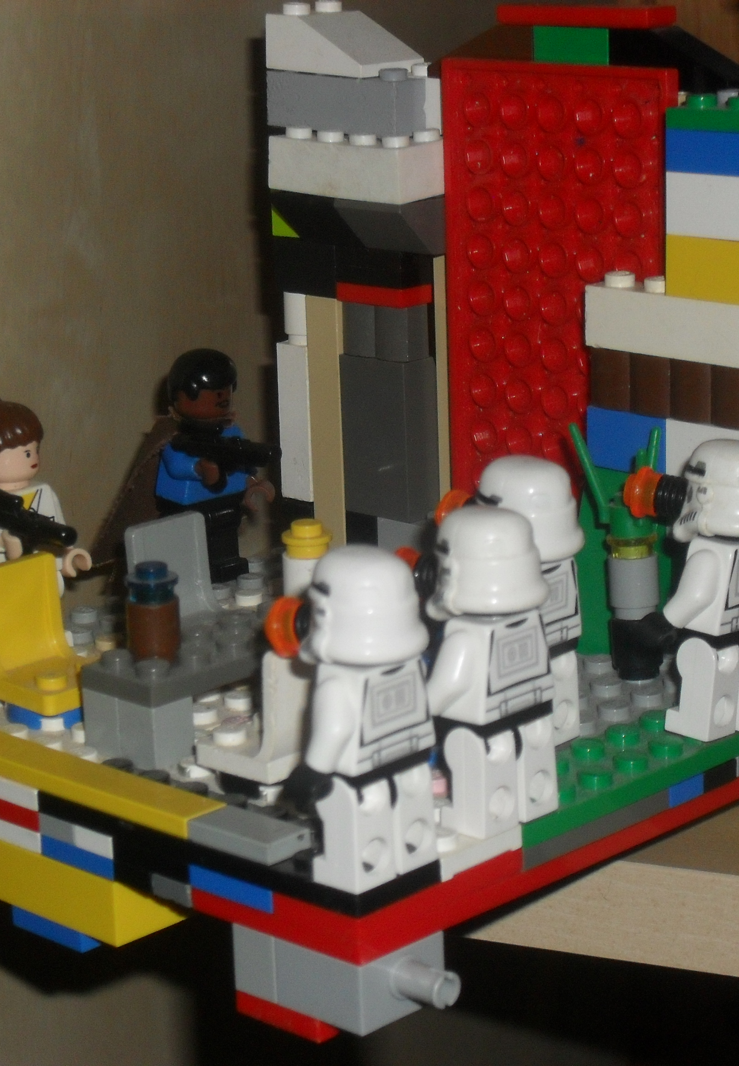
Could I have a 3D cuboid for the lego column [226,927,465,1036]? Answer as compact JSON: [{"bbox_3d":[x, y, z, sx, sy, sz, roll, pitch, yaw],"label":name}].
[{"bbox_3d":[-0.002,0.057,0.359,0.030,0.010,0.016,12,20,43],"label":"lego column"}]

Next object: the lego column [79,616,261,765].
[{"bbox_3d":[-0.025,0.024,0.408,0.016,0.014,0.032,12,20,43],"label":"lego column"}]

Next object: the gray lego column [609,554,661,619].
[{"bbox_3d":[0.041,0.008,0.424,0.008,0.011,0.008,-2,15,0],"label":"gray lego column"}]

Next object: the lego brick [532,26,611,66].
[{"bbox_3d":[0.036,-0.078,0.438,0.016,0.009,0.009,12,20,43],"label":"lego brick"}]

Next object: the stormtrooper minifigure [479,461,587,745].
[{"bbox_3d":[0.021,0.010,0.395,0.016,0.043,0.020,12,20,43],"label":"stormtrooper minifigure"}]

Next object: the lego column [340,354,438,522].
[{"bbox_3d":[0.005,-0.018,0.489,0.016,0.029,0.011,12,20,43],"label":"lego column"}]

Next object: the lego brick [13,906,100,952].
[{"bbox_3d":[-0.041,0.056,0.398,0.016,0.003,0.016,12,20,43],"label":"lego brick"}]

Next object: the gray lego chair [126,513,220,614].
[{"bbox_3d":[-0.027,0.009,0.440,0.017,0.020,0.016,12,20,43],"label":"gray lego chair"}]

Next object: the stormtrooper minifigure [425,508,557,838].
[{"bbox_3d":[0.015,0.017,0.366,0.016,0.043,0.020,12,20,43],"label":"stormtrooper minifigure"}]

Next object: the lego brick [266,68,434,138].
[{"bbox_3d":[-0.004,-0.076,0.475,0.032,0.012,0.008,12,20,43],"label":"lego brick"}]

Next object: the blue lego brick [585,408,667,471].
[{"bbox_3d":[0.044,-0.015,0.437,0.016,0.010,0.008,12,20,43],"label":"blue lego brick"}]

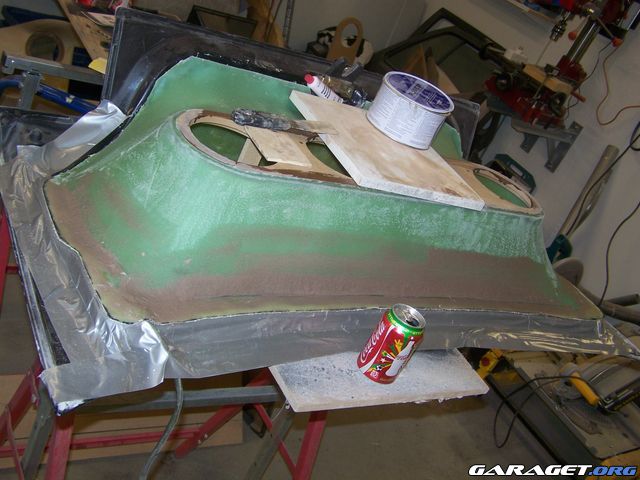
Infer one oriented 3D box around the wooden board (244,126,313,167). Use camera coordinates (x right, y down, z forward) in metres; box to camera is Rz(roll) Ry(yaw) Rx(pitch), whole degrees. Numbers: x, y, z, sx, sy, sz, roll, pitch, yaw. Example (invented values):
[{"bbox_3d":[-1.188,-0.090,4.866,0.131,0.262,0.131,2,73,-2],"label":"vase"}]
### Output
[{"bbox_3d":[-0.070,-0.148,1.086,0.080,0.005,0.105,3,37,-38],"label":"wooden board"}]

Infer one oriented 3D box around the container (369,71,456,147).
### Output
[{"bbox_3d":[0.170,-0.248,1.341,0.144,0.083,0.144,27,31,0],"label":"container"}]

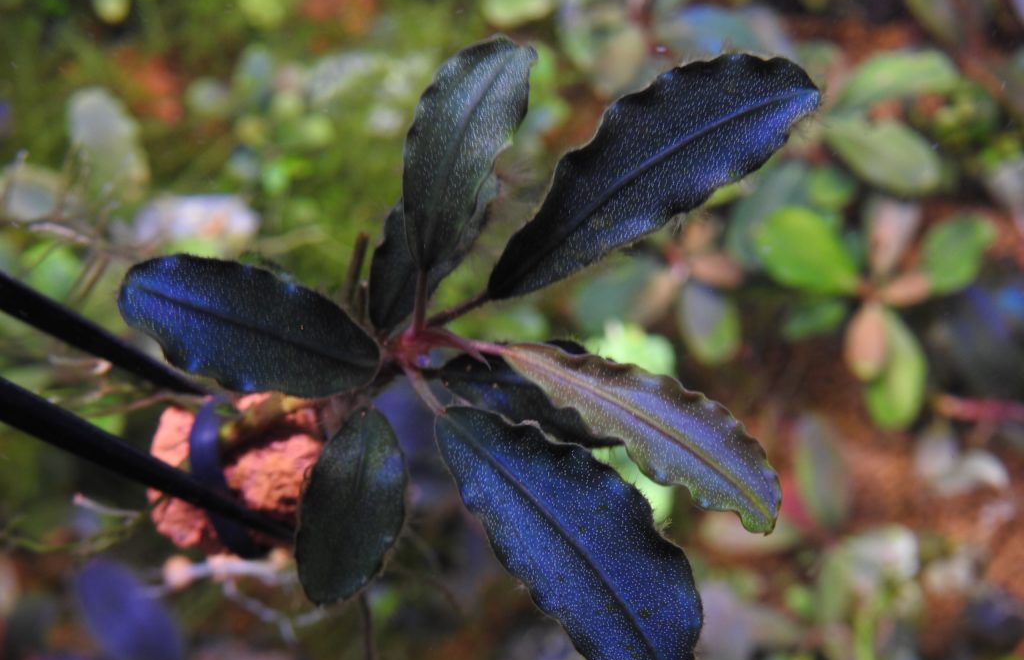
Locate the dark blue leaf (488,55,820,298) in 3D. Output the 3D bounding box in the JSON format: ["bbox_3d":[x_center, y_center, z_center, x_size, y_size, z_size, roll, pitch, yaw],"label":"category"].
[{"bbox_3d":[0.018,-0.025,0.248,0.059,0.019,0.009,-31,-2,14],"label":"dark blue leaf"}]

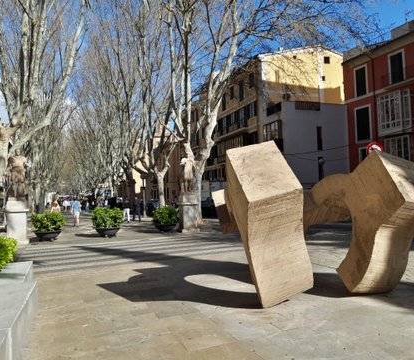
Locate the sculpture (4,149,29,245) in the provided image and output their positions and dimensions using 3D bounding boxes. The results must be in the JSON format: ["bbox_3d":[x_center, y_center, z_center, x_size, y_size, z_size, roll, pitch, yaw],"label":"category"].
[{"bbox_3d":[-7.173,0.635,13.654,0.900,3.450,0.880,0,-3,-22],"label":"sculpture"}]

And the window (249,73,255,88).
[{"bbox_3d":[4.901,-10.764,39.000,0.200,1.450,1.150,-1,-2,-21],"label":"window"}]

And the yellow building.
[{"bbox_3d":[8.408,-5.407,49.317,13.000,18.400,17.000,0,-3,-22],"label":"yellow building"}]

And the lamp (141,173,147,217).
[{"bbox_3d":[-4.804,1.248,27.687,0.360,3.150,0.360,-1,-2,-21],"label":"lamp"}]

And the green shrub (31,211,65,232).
[{"bbox_3d":[-6.310,1.621,14.348,1.230,0.800,1.230,0,-3,-22],"label":"green shrub"}]

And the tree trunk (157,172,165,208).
[{"bbox_3d":[-3.536,1.093,28.139,0.500,3.250,0.500,-1,-2,-21],"label":"tree trunk"}]

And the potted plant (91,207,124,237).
[{"bbox_3d":[-4.176,1.747,15.174,1.260,1.220,1.260,-1,-2,-21],"label":"potted plant"}]

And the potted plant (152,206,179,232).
[{"bbox_3d":[-1.905,1.808,16.454,1.240,1.170,1.240,0,-3,-22],"label":"potted plant"}]

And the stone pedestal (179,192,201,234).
[{"bbox_3d":[-0.759,1.422,15.626,0.700,1.670,0.700,-1,-2,-21],"label":"stone pedestal"}]

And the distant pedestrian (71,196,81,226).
[{"bbox_3d":[-7.533,1.820,20.751,0.520,1.720,0.360,-1,-2,-21],"label":"distant pedestrian"}]

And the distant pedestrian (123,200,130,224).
[{"bbox_3d":[-5.348,2.014,23.901,0.500,1.680,0.420,0,-3,-22],"label":"distant pedestrian"}]

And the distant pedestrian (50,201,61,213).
[{"bbox_3d":[-8.531,1.920,20.300,0.500,1.660,0.380,0,-3,-22],"label":"distant pedestrian"}]

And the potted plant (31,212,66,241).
[{"bbox_3d":[-6.306,1.810,14.338,1.230,1.170,1.230,0,-3,-22],"label":"potted plant"}]

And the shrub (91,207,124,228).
[{"bbox_3d":[-4.124,1.545,14.910,1.300,0.860,1.300,0,-3,-22],"label":"shrub"}]

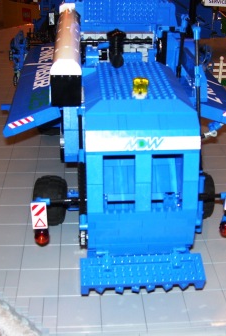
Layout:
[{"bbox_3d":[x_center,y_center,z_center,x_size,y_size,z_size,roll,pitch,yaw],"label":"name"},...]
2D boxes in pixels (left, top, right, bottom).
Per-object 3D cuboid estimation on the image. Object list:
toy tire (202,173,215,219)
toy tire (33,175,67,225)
[{"bbox_3d":[0.119,0.039,0.657,0.040,0.069,0.069,1,29,0],"label":"toy tire"},{"bbox_3d":[-0.086,0.044,0.641,0.040,0.069,0.069,2,29,2],"label":"toy tire"}]

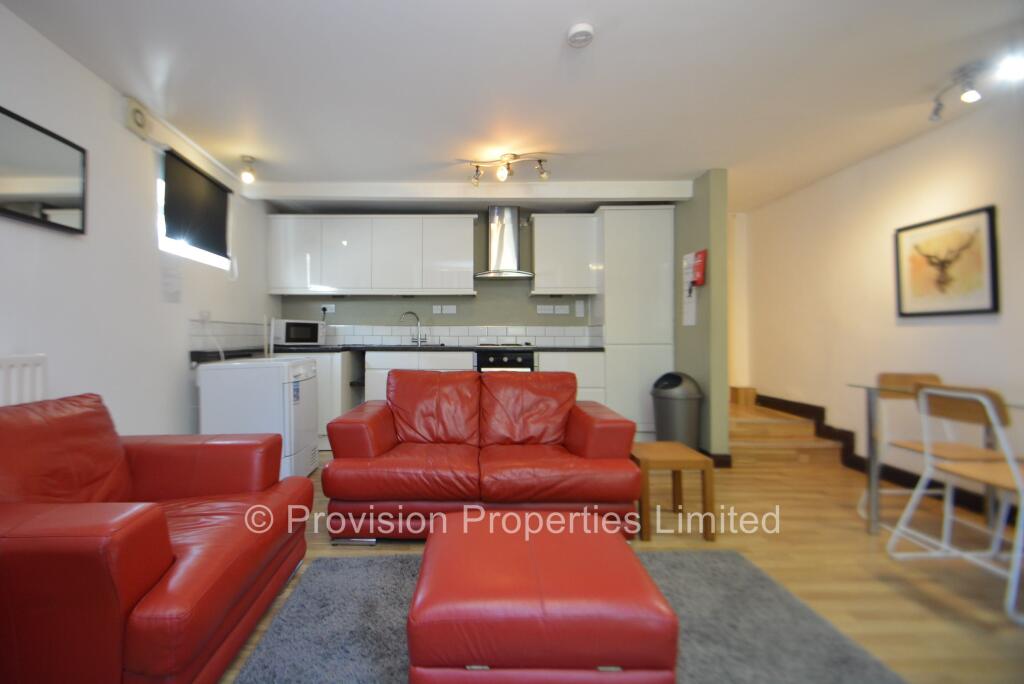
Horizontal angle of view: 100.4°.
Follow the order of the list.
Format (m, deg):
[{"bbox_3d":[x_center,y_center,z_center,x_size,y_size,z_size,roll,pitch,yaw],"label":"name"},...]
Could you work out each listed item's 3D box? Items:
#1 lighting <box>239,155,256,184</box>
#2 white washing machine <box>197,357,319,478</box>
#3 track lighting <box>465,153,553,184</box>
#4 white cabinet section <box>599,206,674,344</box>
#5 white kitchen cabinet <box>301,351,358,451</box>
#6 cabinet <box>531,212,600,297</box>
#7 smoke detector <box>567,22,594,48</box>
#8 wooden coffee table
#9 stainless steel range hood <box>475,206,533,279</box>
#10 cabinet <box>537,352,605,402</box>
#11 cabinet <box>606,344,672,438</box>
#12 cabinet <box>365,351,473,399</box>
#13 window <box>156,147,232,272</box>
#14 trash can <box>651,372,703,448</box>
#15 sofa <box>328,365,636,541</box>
[{"bbox_3d":[-2.085,-1.355,3.370,0.110,0.210,0.120,0,0,-30],"label":"lighting"},{"bbox_3d":[-1.748,0.559,3.009,0.560,0.850,0.600,0,1,-10],"label":"white washing machine"},{"bbox_3d":[-0.020,-1.355,3.370,0.640,0.210,0.170,0,0,-6],"label":"track lighting"},{"bbox_3d":[1.160,-0.607,4.210,0.635,1.265,0.600,0,0,-2],"label":"white cabinet section"},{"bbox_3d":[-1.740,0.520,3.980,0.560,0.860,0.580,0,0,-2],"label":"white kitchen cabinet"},{"bbox_3d":[0.509,-0.859,4.327,0.642,0.785,0.330,0,1,0],"label":"cabinet"},{"bbox_3d":[0.317,-1.437,2.009,0.117,0.045,0.117,0,1,0],"label":"smoke detector"},{"bbox_3d":[0.805,0.777,2.280,0.370,0.400,0.380,0,0,-2],"label":"wooden coffee table"},{"bbox_3d":[-0.083,-0.997,4.244,0.600,0.710,0.490,0,1,0],"label":"stainless steel range hood"},{"bbox_3d":[0.545,0.520,4.204,0.600,0.873,0.580,0,1,0],"label":"cabinet"},{"bbox_3d":[1.160,0.483,4.210,0.630,0.920,0.600,0,0,-2],"label":"cabinet"},{"bbox_3d":[-0.840,0.515,4.210,1.010,0.850,0.580,0,0,-2],"label":"cabinet"},{"bbox_3d":[-2.360,-0.945,3.220,0.090,0.670,0.790,0,0,-3],"label":"window"},{"bbox_3d":[1.276,0.602,3.312,0.410,0.730,0.410,0,1,0],"label":"trash can"},{"bbox_3d":[-0.158,0.577,2.455,1.520,0.800,0.890,0,0,-1],"label":"sofa"}]

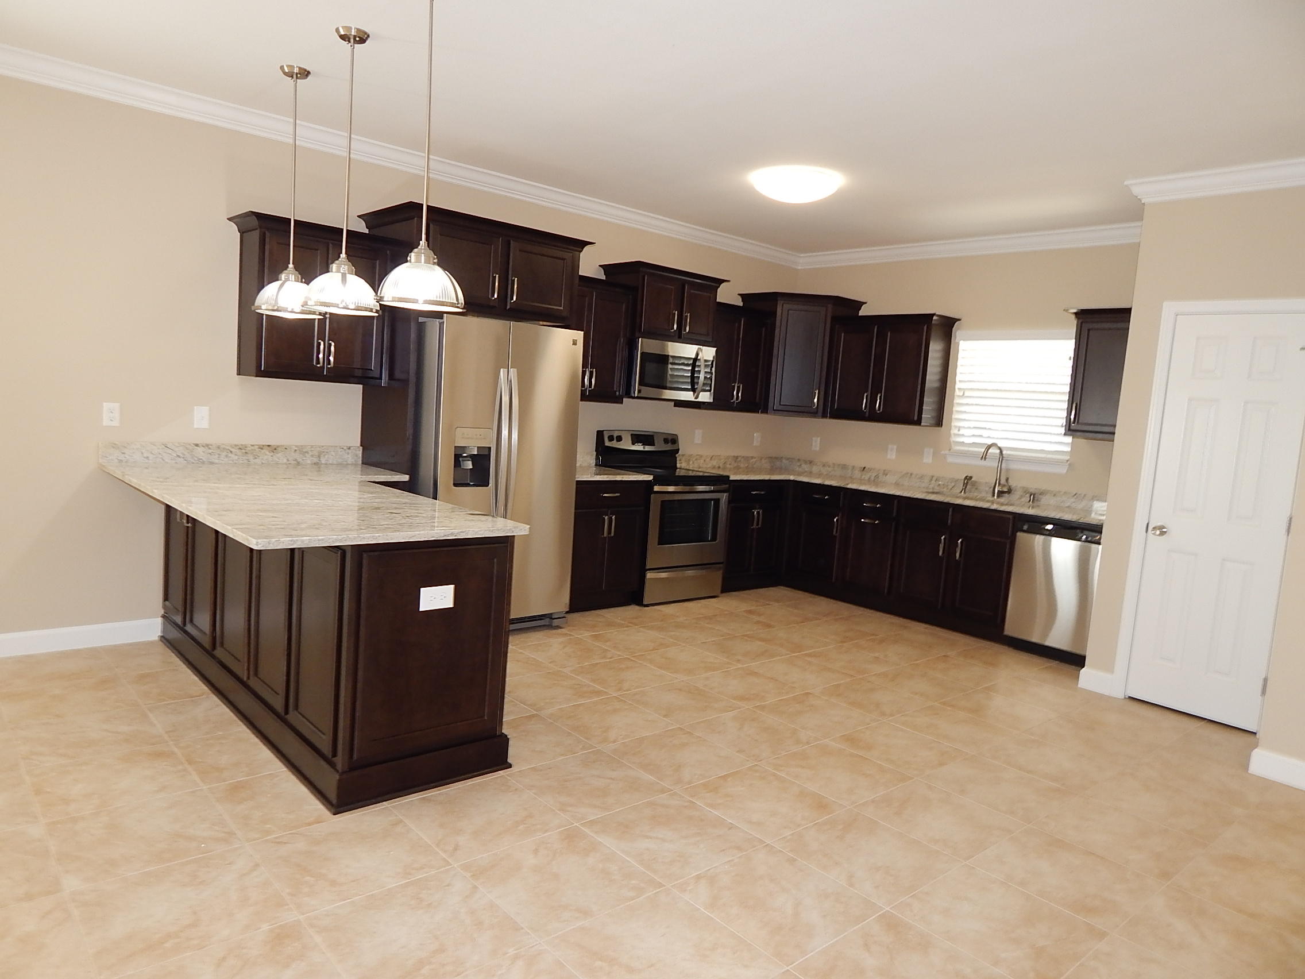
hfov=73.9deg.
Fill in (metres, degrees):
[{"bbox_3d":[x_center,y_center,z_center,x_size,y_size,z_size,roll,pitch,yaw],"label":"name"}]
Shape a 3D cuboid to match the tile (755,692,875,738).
[{"bbox_3d":[0.777,1.071,4.117,0.450,0.010,0.450,-1,8,-42],"label":"tile"}]

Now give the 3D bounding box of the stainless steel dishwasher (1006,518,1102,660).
[{"bbox_3d":[2.713,0.610,5.530,0.600,0.820,0.600,-1,8,-42],"label":"stainless steel dishwasher"}]

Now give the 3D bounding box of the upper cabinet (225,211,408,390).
[{"bbox_3d":[-1.824,-0.987,4.674,0.786,0.804,0.381,-1,8,-42],"label":"upper cabinet"}]

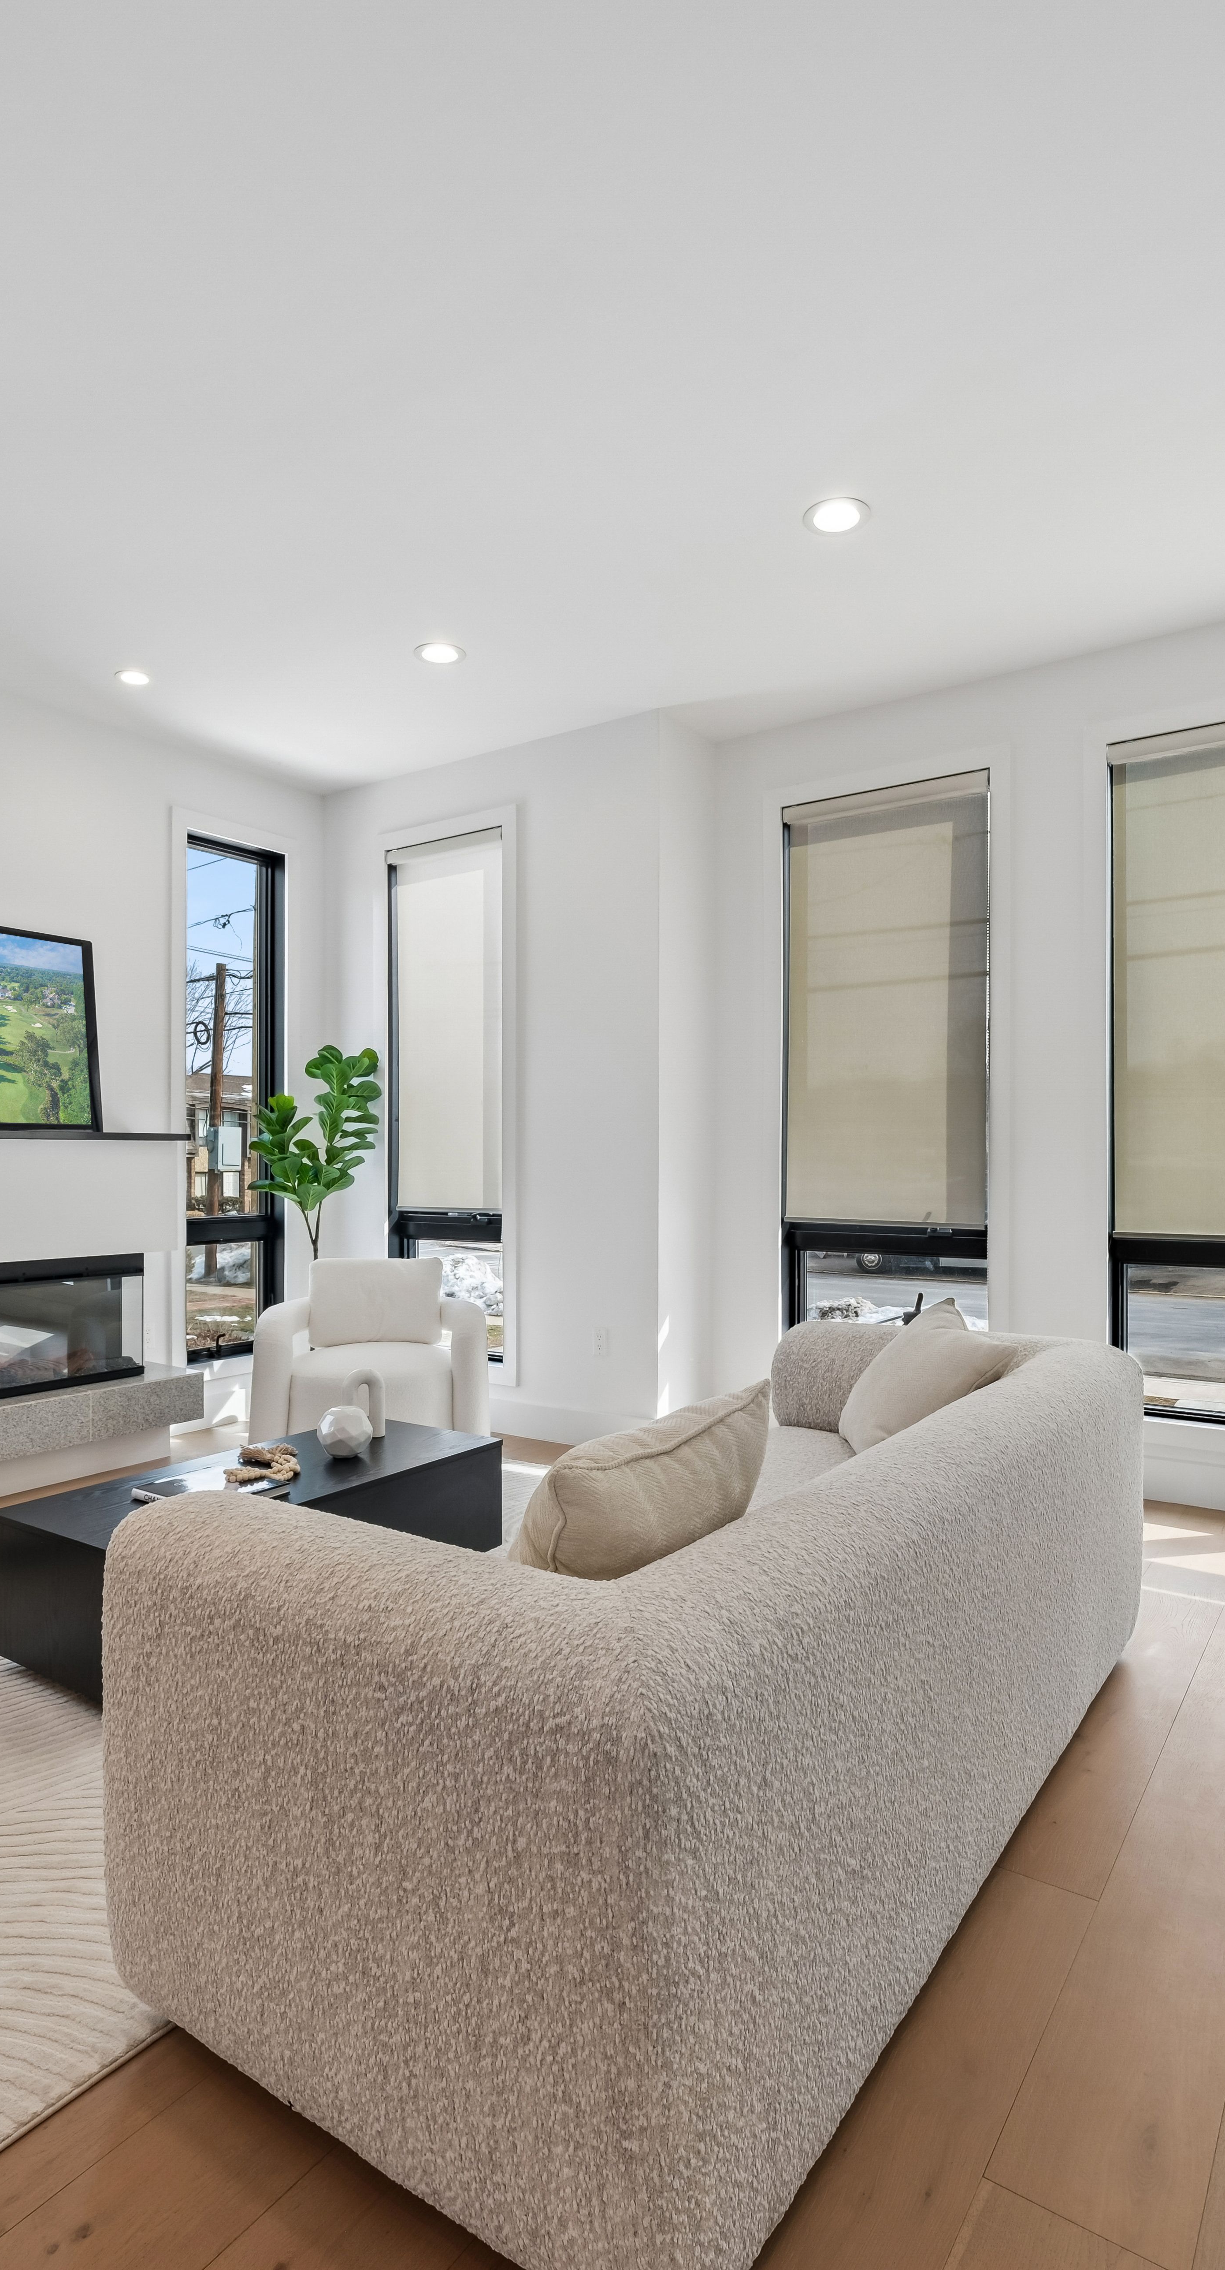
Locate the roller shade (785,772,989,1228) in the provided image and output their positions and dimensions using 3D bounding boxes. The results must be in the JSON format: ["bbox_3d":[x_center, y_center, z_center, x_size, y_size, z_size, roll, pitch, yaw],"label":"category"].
[{"bbox_3d":[1.058,-0.499,4.459,0.838,1.712,0.060,-1,-1,34],"label":"roller shade"}]

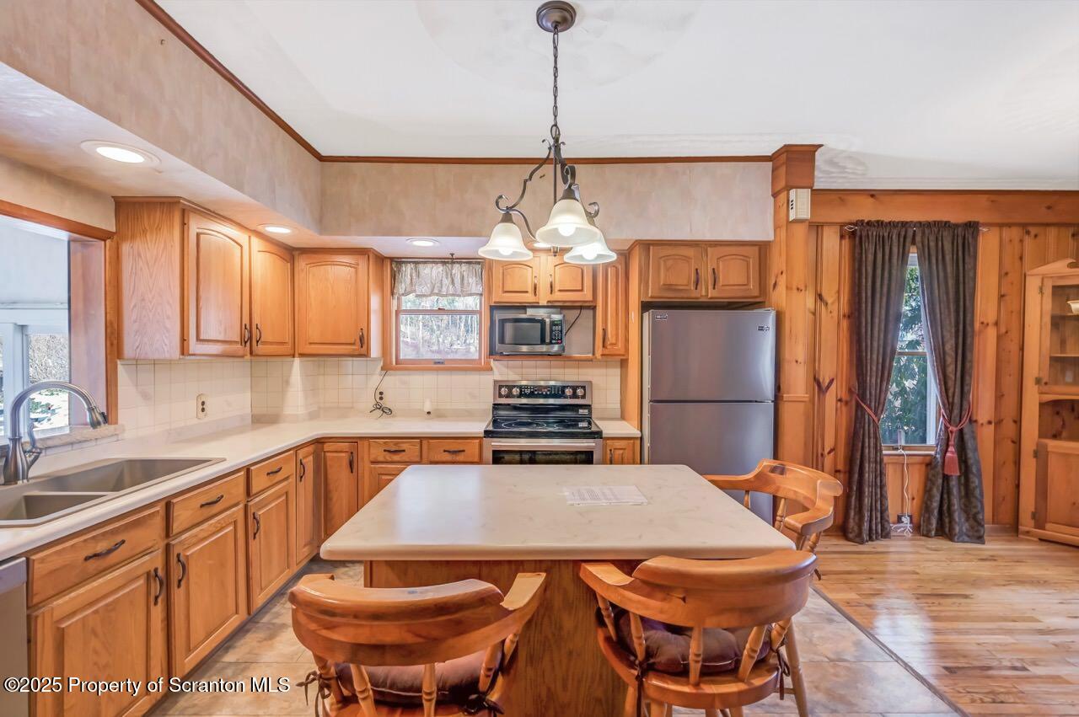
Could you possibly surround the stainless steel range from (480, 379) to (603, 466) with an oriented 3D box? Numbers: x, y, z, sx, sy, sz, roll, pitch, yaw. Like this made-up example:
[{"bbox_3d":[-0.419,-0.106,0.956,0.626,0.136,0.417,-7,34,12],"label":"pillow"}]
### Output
[{"bbox_3d":[0.015,0.781,3.182,0.765,1.214,0.700,0,1,0],"label":"stainless steel range"}]

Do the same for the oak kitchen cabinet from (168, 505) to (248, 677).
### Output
[{"bbox_3d":[-1.710,0.982,1.938,0.610,0.595,0.473,0,1,0],"label":"oak kitchen cabinet"}]

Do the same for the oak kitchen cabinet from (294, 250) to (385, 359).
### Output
[{"bbox_3d":[-1.467,-0.392,3.337,0.555,0.764,0.310,0,1,0],"label":"oak kitchen cabinet"}]

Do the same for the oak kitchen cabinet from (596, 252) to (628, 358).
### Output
[{"bbox_3d":[0.525,-0.385,3.375,0.245,0.762,0.325,0,1,0],"label":"oak kitchen cabinet"}]

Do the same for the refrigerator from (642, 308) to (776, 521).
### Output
[{"bbox_3d":[1.048,0.534,3.102,0.757,1.675,0.735,0,1,0],"label":"refrigerator"}]

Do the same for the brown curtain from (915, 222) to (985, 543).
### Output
[{"bbox_3d":[3.122,0.172,3.444,0.495,2.450,0.165,0,1,0],"label":"brown curtain"}]

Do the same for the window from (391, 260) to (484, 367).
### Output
[{"bbox_3d":[-0.807,-0.358,3.562,0.743,0.835,0.120,0,1,0],"label":"window"}]

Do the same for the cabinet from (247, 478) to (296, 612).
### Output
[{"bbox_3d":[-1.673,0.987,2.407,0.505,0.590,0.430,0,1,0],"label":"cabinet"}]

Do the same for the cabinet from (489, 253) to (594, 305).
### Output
[{"bbox_3d":[0.016,-0.576,3.339,0.750,0.392,0.310,0,1,0],"label":"cabinet"}]

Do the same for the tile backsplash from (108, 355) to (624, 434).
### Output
[{"bbox_3d":[-0.709,0.217,2.876,2.720,0.425,1.350,0,1,0],"label":"tile backsplash"}]

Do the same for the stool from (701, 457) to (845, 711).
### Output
[{"bbox_3d":[0.836,0.911,1.743,0.520,0.950,0.590,0,1,-18],"label":"stool"}]

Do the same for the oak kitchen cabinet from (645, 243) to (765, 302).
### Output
[{"bbox_3d":[1.081,-0.574,3.217,0.800,0.392,0.560,0,1,0],"label":"oak kitchen cabinet"}]

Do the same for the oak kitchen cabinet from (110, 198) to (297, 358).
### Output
[{"bbox_3d":[-1.897,-0.394,2.697,0.325,0.780,1.020,0,1,0],"label":"oak kitchen cabinet"}]

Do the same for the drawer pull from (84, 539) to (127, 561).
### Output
[{"bbox_3d":[-1.405,0.620,1.458,0.030,0.020,0.134,0,1,0],"label":"drawer pull"}]

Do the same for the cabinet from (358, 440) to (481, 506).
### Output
[{"bbox_3d":[-0.757,0.909,3.196,0.781,0.822,0.605,0,1,0],"label":"cabinet"}]

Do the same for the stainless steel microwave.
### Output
[{"bbox_3d":[-0.067,-0.169,3.298,0.476,0.269,0.360,0,1,0],"label":"stainless steel microwave"}]

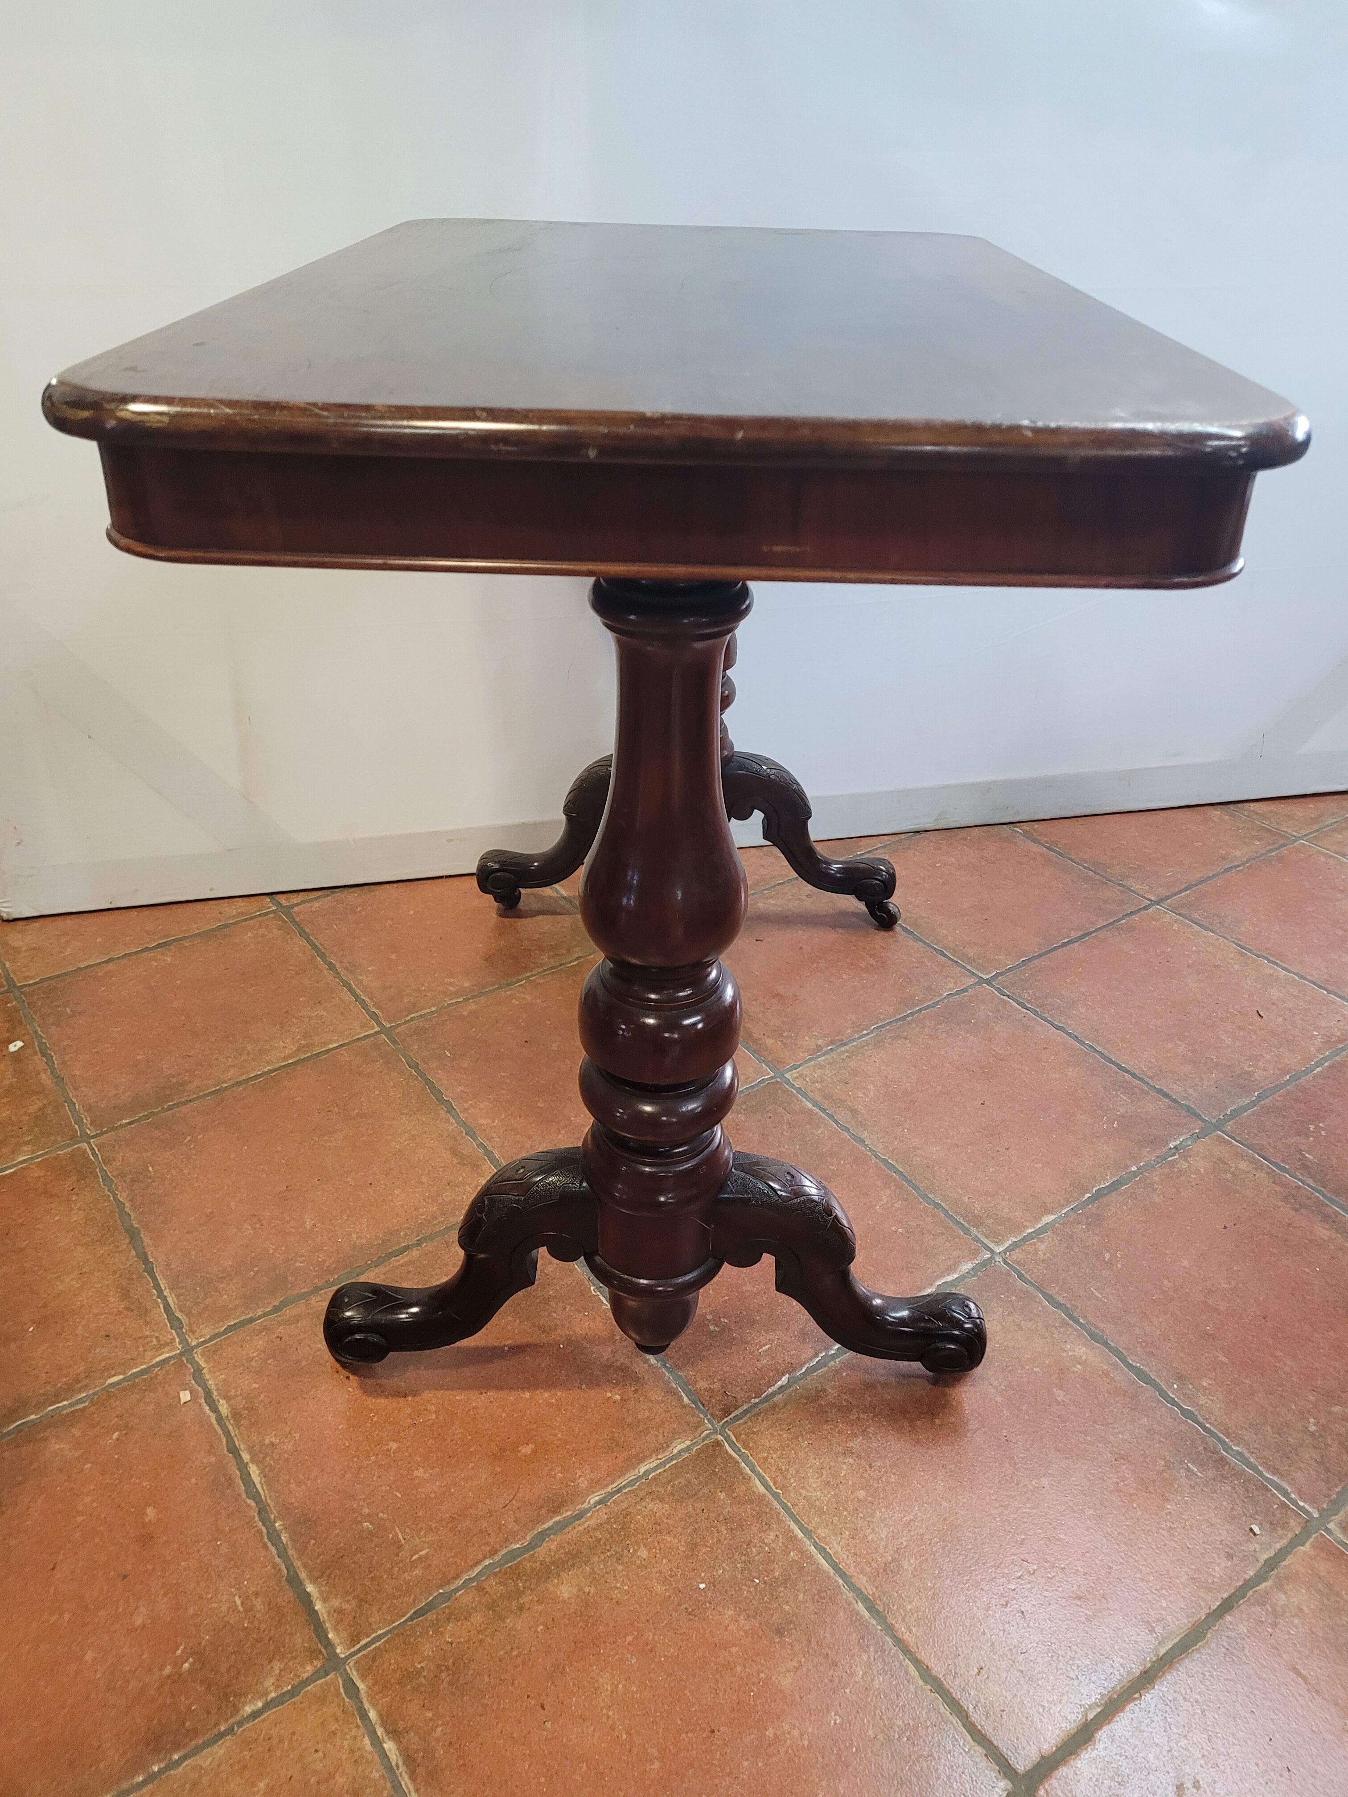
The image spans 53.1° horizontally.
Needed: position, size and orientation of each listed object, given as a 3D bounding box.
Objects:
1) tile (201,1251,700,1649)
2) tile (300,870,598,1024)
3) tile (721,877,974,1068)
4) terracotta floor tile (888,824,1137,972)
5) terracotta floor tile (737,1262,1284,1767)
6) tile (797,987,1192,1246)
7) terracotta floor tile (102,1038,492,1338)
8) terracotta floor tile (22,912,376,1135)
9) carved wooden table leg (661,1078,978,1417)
[{"bbox_3d":[-0.179,0.388,1.058,0.297,0.012,0.297,-19,37,-30],"label":"tile"},{"bbox_3d":[-0.277,0.038,1.635,0.297,0.012,0.297,-19,37,-30],"label":"tile"},{"bbox_3d":[0.145,0.079,1.574,0.297,0.012,0.297,-19,37,-30],"label":"tile"},{"bbox_3d":[0.394,-0.009,1.724,0.297,0.012,0.297,-19,37,-30],"label":"terracotta floor tile"},{"bbox_3d":[0.246,0.429,0.997,0.297,0.012,0.297,-19,37,-30],"label":"terracotta floor tile"},{"bbox_3d":[0.321,0.208,1.362,0.297,0.012,0.297,-19,37,-30],"label":"tile"},{"bbox_3d":[-0.353,0.257,1.272,0.297,0.012,0.297,-19,37,-30],"label":"terracotta floor tile"},{"bbox_3d":[-0.526,0.127,1.485,0.297,0.012,0.297,-19,37,-30],"label":"terracotta floor tile"},{"bbox_3d":[0.129,0.290,1.028,0.224,0.201,0.068,1,31,1],"label":"carved wooden table leg"}]

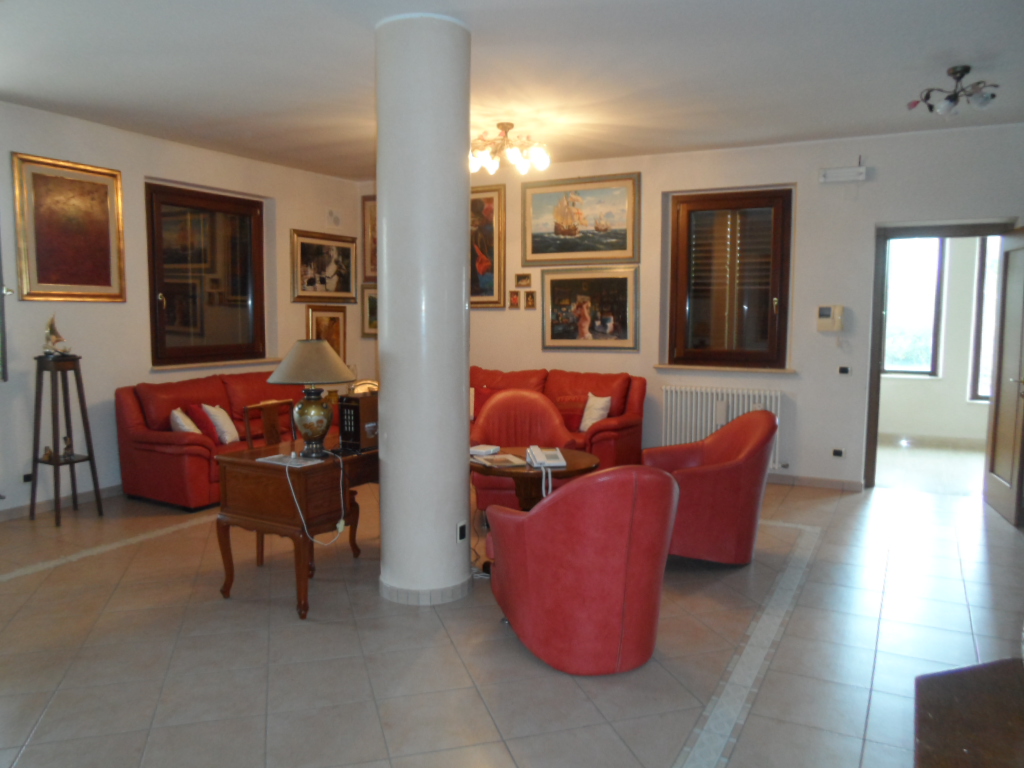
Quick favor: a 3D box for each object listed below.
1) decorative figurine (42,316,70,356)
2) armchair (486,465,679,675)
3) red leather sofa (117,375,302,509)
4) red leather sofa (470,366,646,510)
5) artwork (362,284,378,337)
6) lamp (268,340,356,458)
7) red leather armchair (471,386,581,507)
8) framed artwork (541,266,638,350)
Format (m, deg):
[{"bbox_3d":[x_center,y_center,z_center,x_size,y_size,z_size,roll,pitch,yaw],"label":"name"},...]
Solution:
[{"bbox_3d":[-3.255,-0.340,5.287,0.090,0.310,0.180,3,7,28],"label":"decorative figurine"},{"bbox_3d":[0.350,0.745,3.347,0.745,0.887,0.816,-3,7,-26],"label":"armchair"},{"bbox_3d":[-2.249,0.387,6.564,0.949,0.908,2.009,3,7,28],"label":"red leather sofa"},{"bbox_3d":[0.144,0.353,7.119,2.120,0.940,1.000,3,7,28],"label":"red leather sofa"},{"bbox_3d":[-1.516,-0.828,8.396,0.510,0.612,0.041,3,7,28],"label":"artwork"},{"bbox_3d":[-1.055,0.075,3.913,0.460,0.610,0.460,0,6,0],"label":"lamp"},{"bbox_3d":[0.055,0.532,5.601,0.740,0.890,0.770,0,6,1],"label":"red leather armchair"},{"bbox_3d":[0.737,-0.722,7.183,1.001,0.804,0.051,3,7,28],"label":"framed artwork"}]

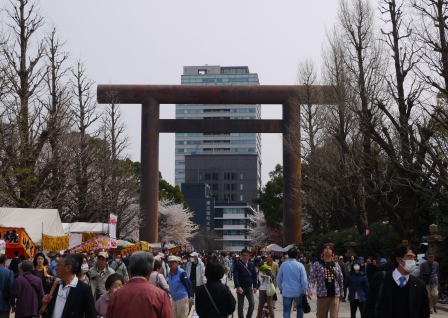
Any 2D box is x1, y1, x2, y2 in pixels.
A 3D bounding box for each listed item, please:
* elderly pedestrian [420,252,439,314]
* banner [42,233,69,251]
[{"bbox_3d":[5.549,3.346,20.948,0.500,1.660,0.360,-1,-7,8],"label":"elderly pedestrian"},{"bbox_3d":[-6.250,3.107,28.837,1.000,0.670,0.080,1,-7,-5],"label":"banner"}]

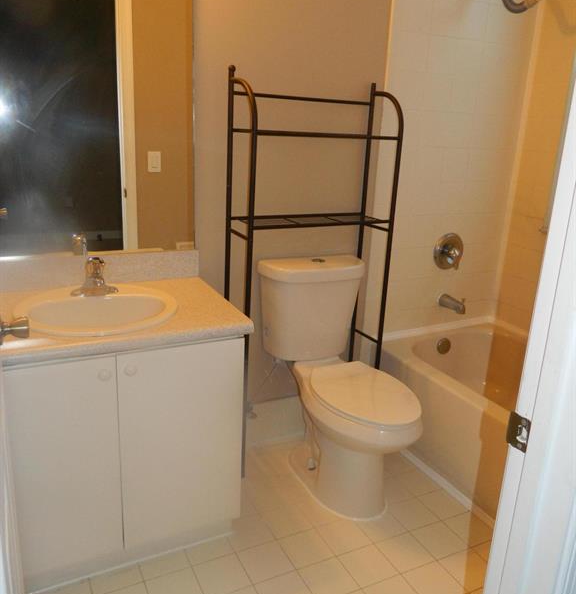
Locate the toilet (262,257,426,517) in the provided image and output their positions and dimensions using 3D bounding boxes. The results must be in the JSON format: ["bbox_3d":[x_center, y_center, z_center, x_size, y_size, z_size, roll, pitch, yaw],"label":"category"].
[{"bbox_3d":[0.222,0.343,2.127,0.441,0.849,0.768,-6,18,-26],"label":"toilet"}]

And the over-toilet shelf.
[{"bbox_3d":[0.088,-0.075,2.250,0.650,1.572,0.234,-6,18,-26],"label":"over-toilet shelf"}]

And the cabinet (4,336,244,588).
[{"bbox_3d":[-0.610,0.434,1.868,0.753,0.756,0.565,-6,18,-26],"label":"cabinet"}]

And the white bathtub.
[{"bbox_3d":[1.067,0.566,2.219,0.835,0.432,1.524,-6,18,-26],"label":"white bathtub"}]

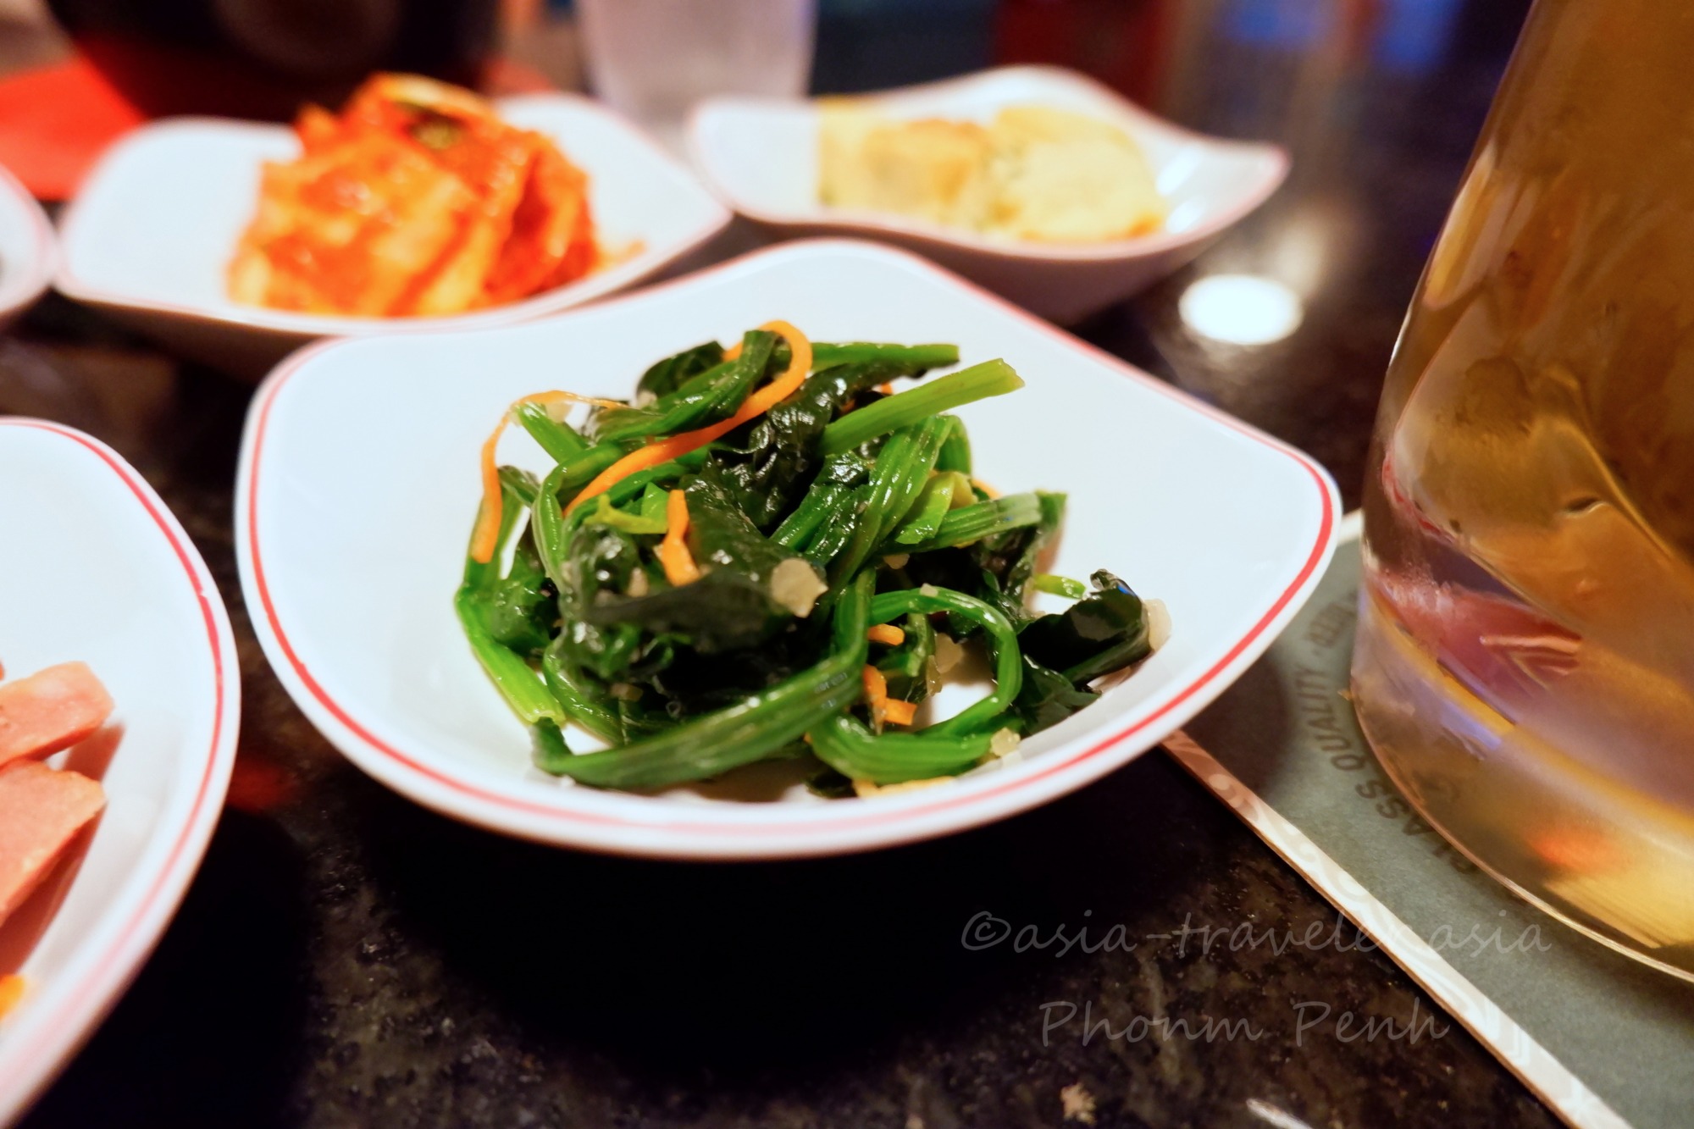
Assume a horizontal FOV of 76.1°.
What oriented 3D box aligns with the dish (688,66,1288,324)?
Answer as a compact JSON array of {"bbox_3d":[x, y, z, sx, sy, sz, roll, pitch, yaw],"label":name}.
[{"bbox_3d":[0.030,-0.089,0.266,0.126,0.033,0.126,-17,41,-24],"label":"dish"}]

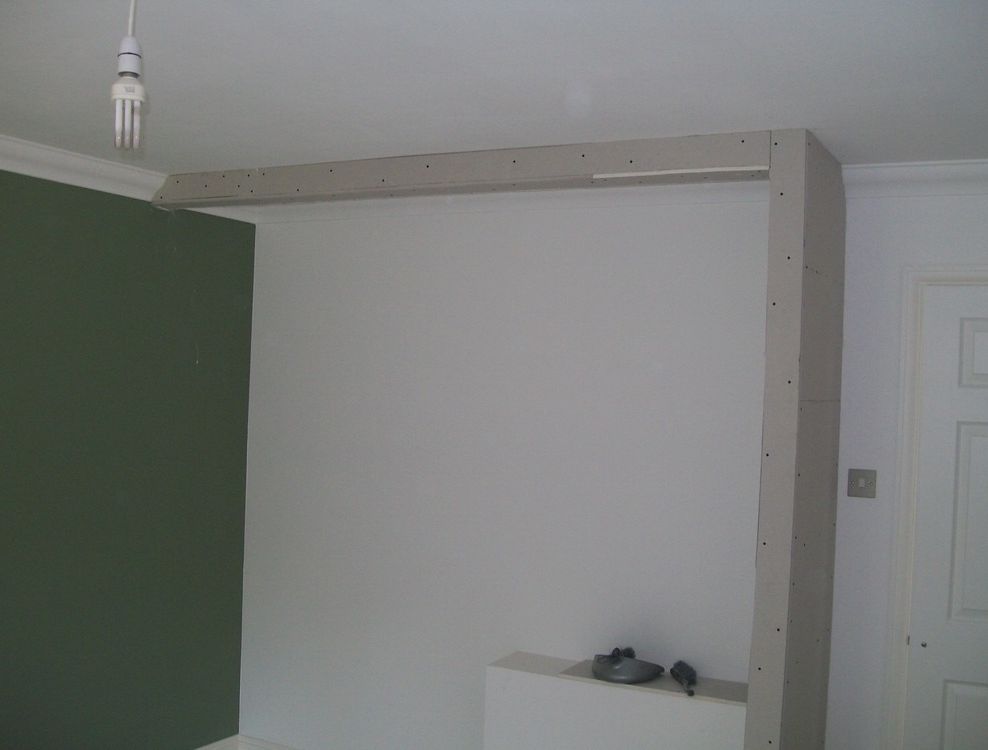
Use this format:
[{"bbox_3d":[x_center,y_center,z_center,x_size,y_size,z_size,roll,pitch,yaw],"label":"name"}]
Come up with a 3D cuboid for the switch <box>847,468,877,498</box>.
[{"bbox_3d":[1.171,0.345,3.310,0.088,0.088,0.010,2,0,27],"label":"switch"}]

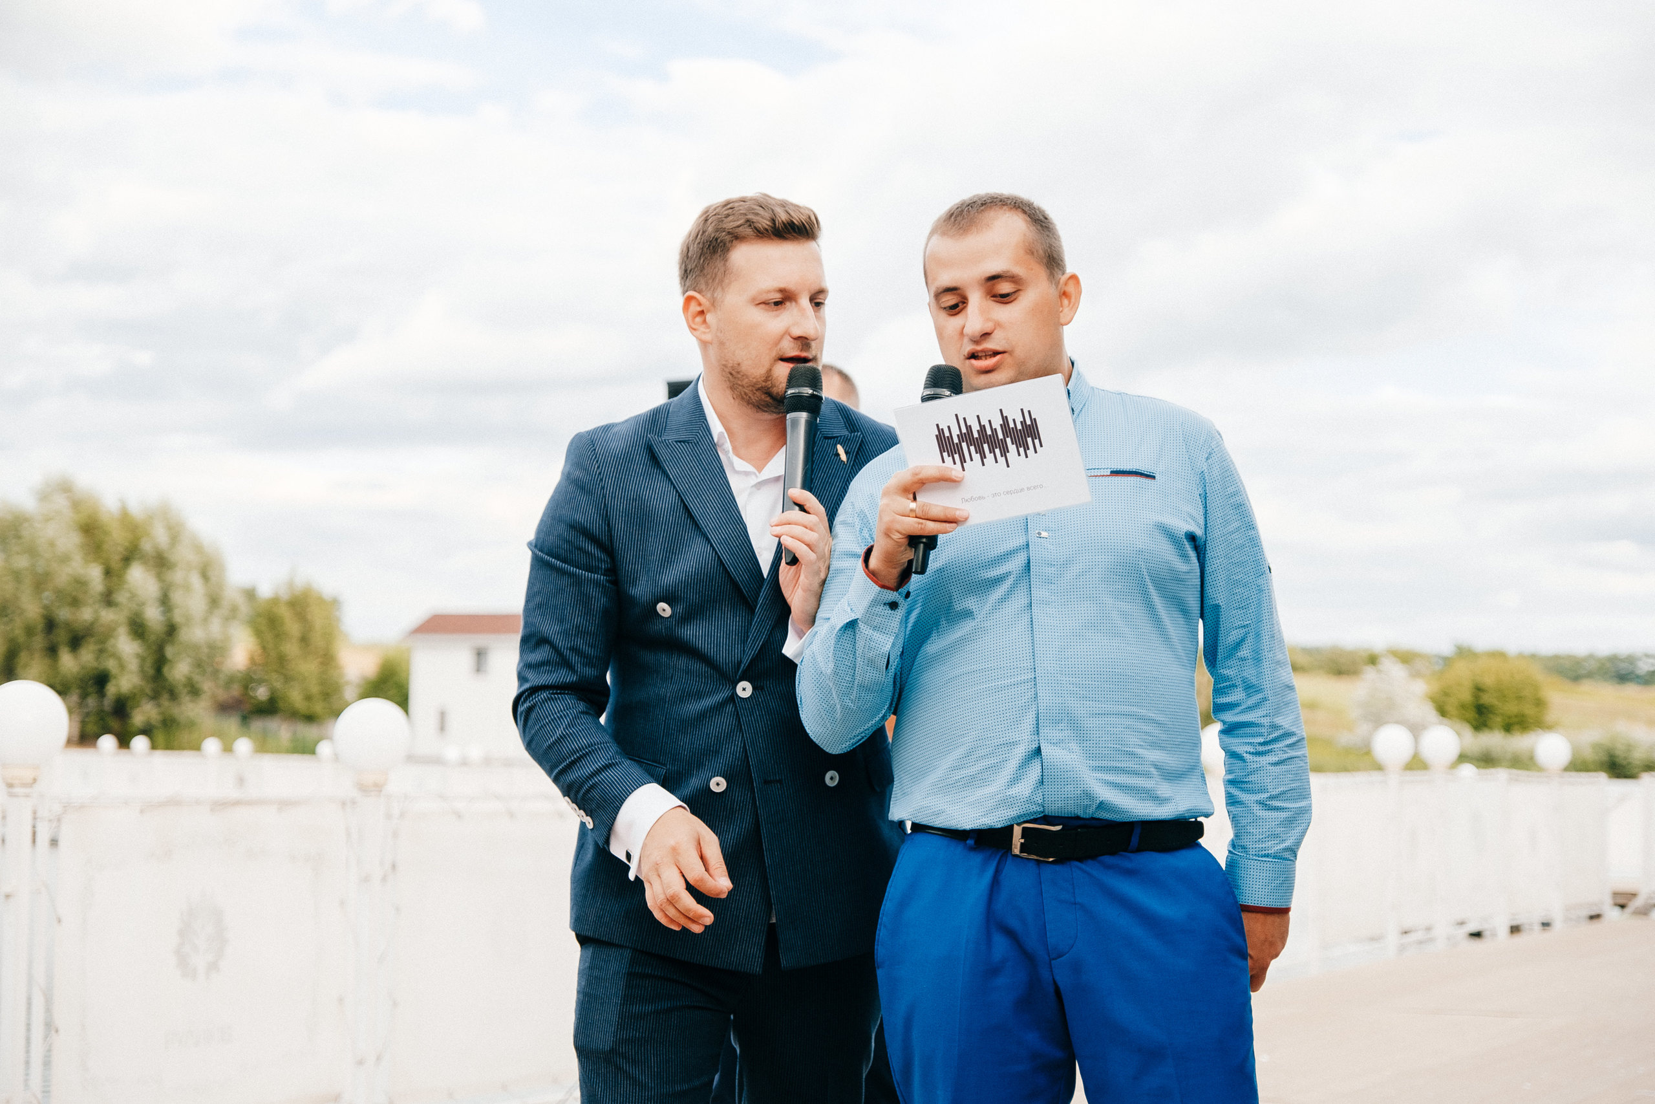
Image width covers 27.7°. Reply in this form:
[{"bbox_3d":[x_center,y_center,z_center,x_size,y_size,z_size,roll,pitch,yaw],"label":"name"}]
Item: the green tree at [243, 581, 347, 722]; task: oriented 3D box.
[{"bbox_3d":[-22.990,4.326,145.000,4.600,6.200,4.600,1,-4,-9],"label":"green tree"}]

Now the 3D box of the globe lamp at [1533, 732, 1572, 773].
[{"bbox_3d":[5.123,1.417,23.700,0.270,0.280,0.270,0,-4,12],"label":"globe lamp"}]

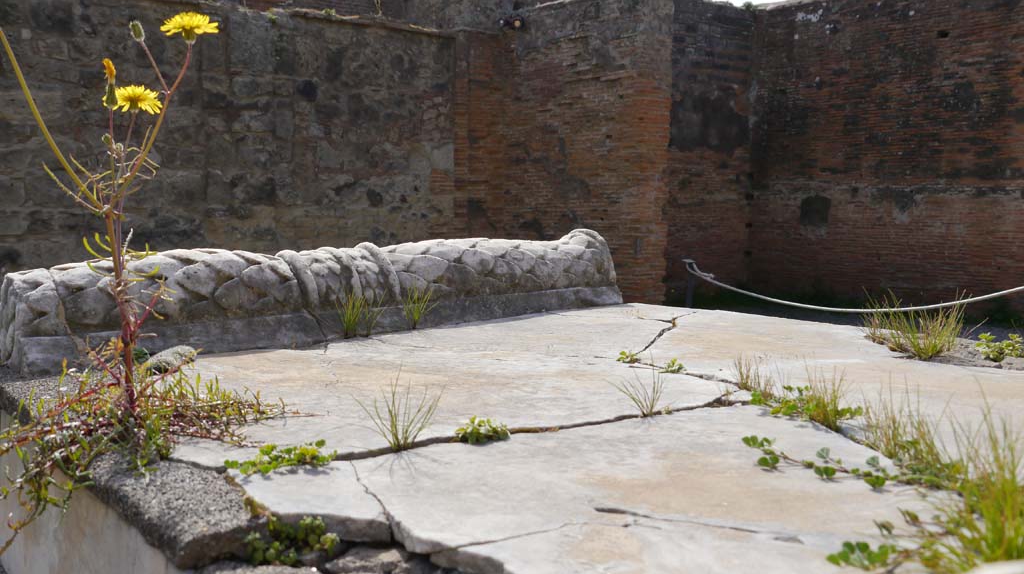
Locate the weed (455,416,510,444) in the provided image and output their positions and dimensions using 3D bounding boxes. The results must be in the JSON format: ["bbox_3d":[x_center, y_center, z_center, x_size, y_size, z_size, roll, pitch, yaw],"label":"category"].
[{"bbox_3d":[-0.020,0.098,0.605,0.038,0.016,0.026,0,6,0],"label":"weed"}]

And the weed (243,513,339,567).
[{"bbox_3d":[-0.111,0.129,0.450,0.046,0.022,0.030,0,6,0],"label":"weed"}]

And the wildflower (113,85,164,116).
[{"bbox_3d":[-0.284,-0.142,0.675,0.041,0.020,0.040,0,6,0],"label":"wildflower"}]

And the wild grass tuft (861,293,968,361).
[{"bbox_3d":[0.425,0.042,0.940,0.098,0.062,0.065,0,6,0],"label":"wild grass tuft"}]

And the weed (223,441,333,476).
[{"bbox_3d":[-0.143,0.106,0.550,0.064,0.014,0.034,0,6,0],"label":"weed"}]

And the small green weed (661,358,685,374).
[{"bbox_3d":[0.151,0.074,0.835,0.023,0.012,0.019,0,6,0],"label":"small green weed"}]

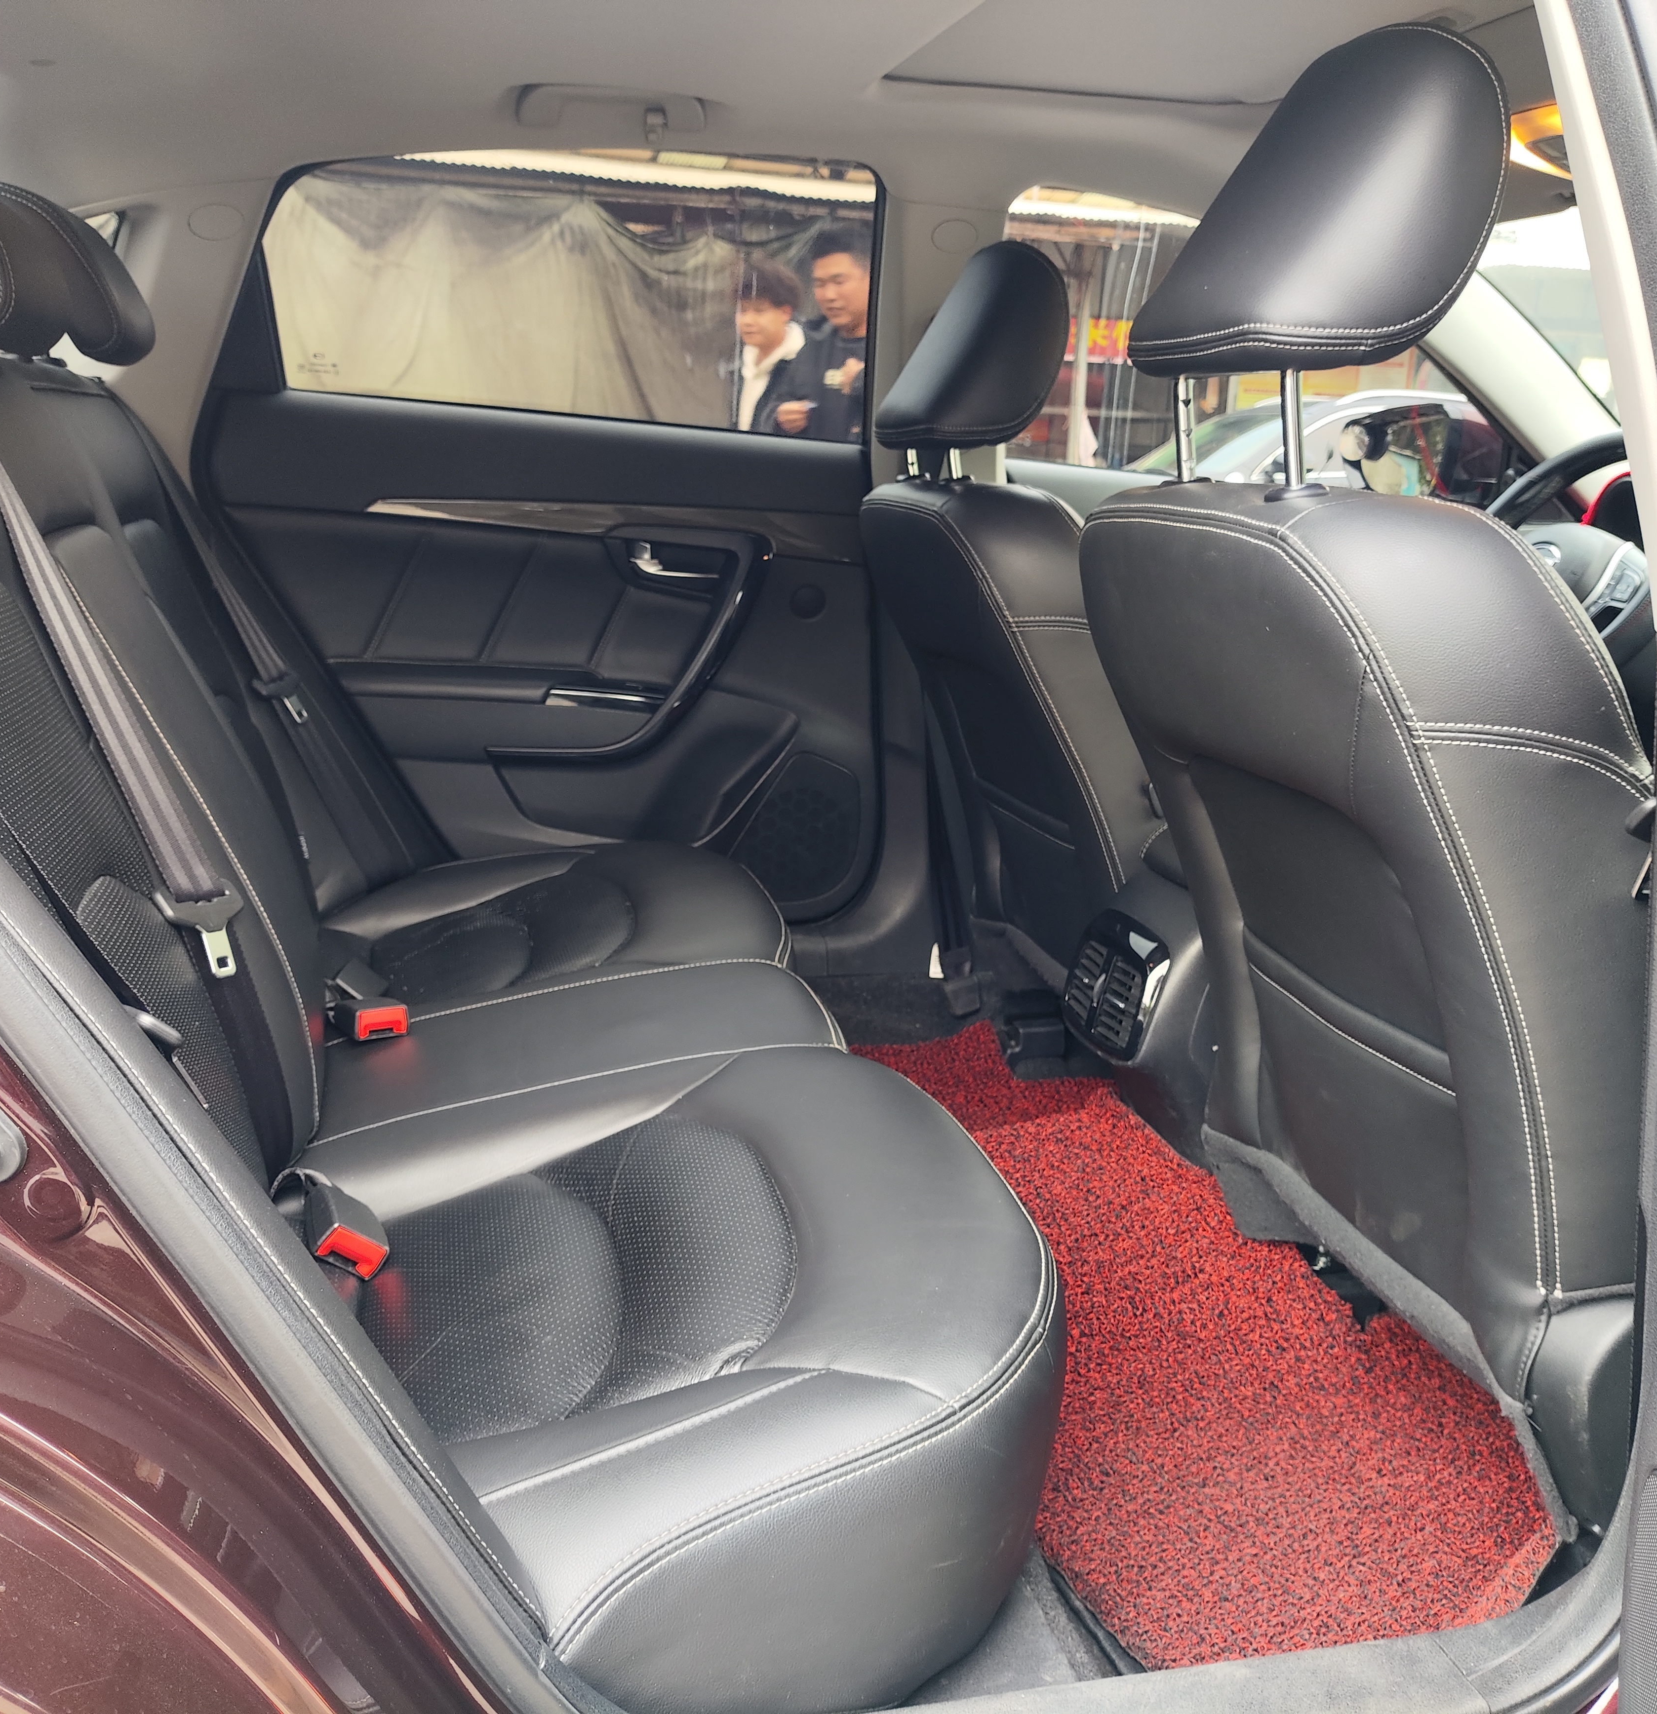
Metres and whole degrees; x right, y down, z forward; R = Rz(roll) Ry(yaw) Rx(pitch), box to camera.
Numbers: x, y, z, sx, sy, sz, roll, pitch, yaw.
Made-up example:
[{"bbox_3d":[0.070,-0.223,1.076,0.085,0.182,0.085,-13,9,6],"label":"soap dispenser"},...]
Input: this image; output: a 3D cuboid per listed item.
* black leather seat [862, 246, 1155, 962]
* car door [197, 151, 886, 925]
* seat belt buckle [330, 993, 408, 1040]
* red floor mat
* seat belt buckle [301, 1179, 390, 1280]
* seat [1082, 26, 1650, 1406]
[{"bbox_3d":[0.445,-0.229,1.956,0.795,0.970,0.530,-1,14,-14],"label":"black leather seat"},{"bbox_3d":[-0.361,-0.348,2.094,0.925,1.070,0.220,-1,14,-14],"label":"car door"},{"bbox_3d":[-0.431,0.151,1.490,0.044,0.027,0.062,-3,7,-38],"label":"seat belt buckle"},{"bbox_3d":[0.251,0.343,1.659,0.485,0.110,1.240,-1,14,-14],"label":"red floor mat"},{"bbox_3d":[-0.348,0.265,1.140,0.044,0.027,0.062,42,2,-40],"label":"seat belt buckle"},{"bbox_3d":[0.623,-0.087,1.256,0.795,1.035,0.530,-1,14,-14],"label":"seat"}]

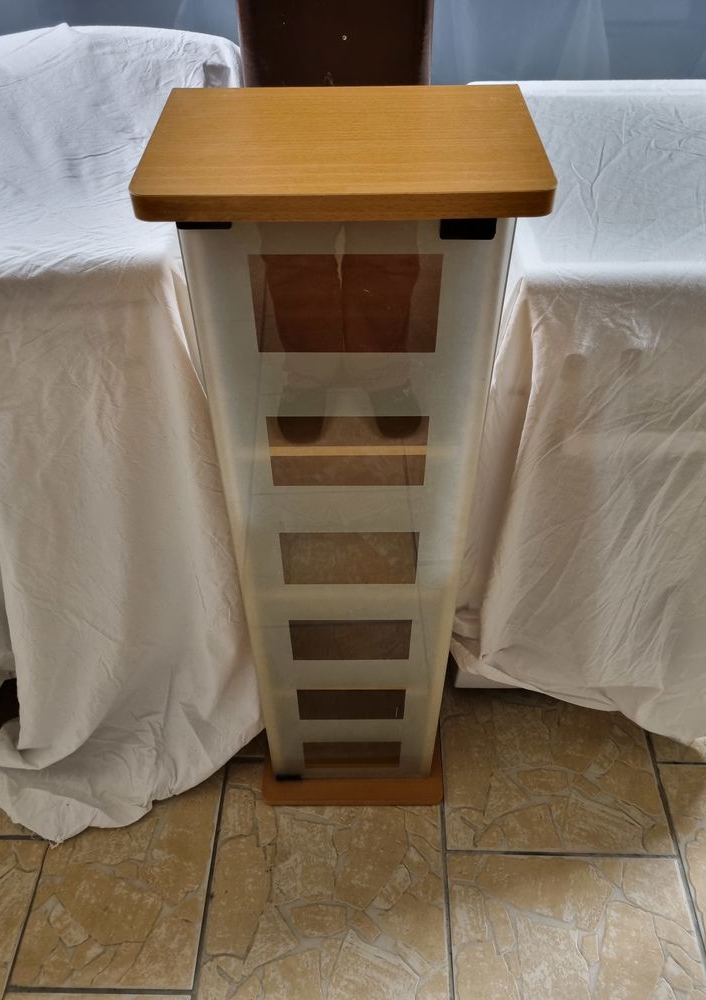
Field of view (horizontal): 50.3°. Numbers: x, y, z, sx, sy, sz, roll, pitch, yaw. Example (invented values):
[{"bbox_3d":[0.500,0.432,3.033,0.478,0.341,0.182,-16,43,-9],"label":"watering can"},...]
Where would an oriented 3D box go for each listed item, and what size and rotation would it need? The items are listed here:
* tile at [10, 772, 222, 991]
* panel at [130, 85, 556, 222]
[{"bbox_3d":[-0.329,0.524,1.106,0.246,0.009,0.335,1,46,1],"label":"tile"},{"bbox_3d":[-0.006,-0.257,0.545,0.278,0.017,0.195,0,46,0],"label":"panel"}]

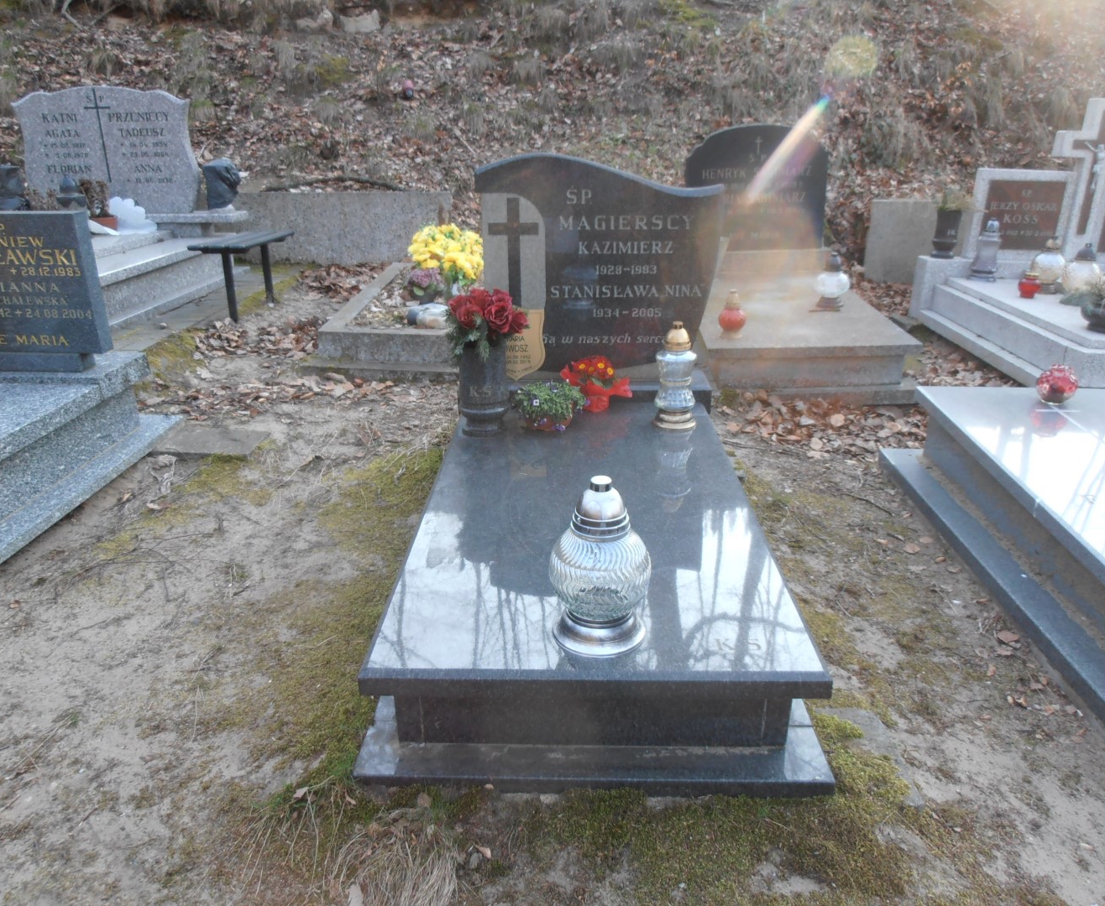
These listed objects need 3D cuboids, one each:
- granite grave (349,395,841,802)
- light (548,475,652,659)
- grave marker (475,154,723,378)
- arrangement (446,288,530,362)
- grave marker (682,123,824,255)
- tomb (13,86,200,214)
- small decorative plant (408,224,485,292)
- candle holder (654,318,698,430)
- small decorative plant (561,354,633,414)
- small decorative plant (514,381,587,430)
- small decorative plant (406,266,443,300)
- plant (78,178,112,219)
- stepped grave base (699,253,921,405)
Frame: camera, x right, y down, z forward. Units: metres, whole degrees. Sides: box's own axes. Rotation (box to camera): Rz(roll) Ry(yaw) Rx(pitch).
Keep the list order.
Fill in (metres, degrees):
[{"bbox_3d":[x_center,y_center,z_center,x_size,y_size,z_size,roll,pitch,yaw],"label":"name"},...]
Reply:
[{"bbox_3d":[0.103,0.234,2.421,0.950,0.250,1.723,0,22,2],"label":"granite grave"},{"bbox_3d":[0.099,0.209,1.676,0.203,0.345,0.203,0,23,2],"label":"light"},{"bbox_3d":[0.165,-0.656,3.036,0.847,0.803,0.100,0,23,2],"label":"grave marker"},{"bbox_3d":[-0.207,-0.411,2.689,0.255,0.234,0.220,0,22,2],"label":"arrangement"},{"bbox_3d":[1.230,-1.616,5.130,0.849,0.740,0.100,-2,23,2],"label":"grave marker"},{"bbox_3d":[-3.169,-2.160,6.002,1.240,0.852,0.120,0,22,2],"label":"tomb"},{"bbox_3d":[-0.599,-1.114,4.743,0.428,0.353,0.363,0,23,2],"label":"small decorative plant"},{"bbox_3d":[0.410,-0.271,2.851,0.142,0.362,0.142,0,22,2],"label":"candle holder"},{"bbox_3d":[0.159,-0.257,3.032,0.235,0.201,0.200,0,22,2],"label":"small decorative plant"},{"bbox_3d":[-0.009,-0.164,2.851,0.243,0.131,0.194,0,23,2],"label":"small decorative plant"},{"bbox_3d":[-0.780,-1.034,5.113,0.221,0.205,0.210,0,23,2],"label":"small decorative plant"},{"bbox_3d":[-3.180,-1.755,5.831,0.210,0.305,0.200,0,22,2],"label":"plant"},{"bbox_3d":[1.202,-0.788,4.641,0.980,0.410,1.980,0,22,2],"label":"stepped grave base"}]

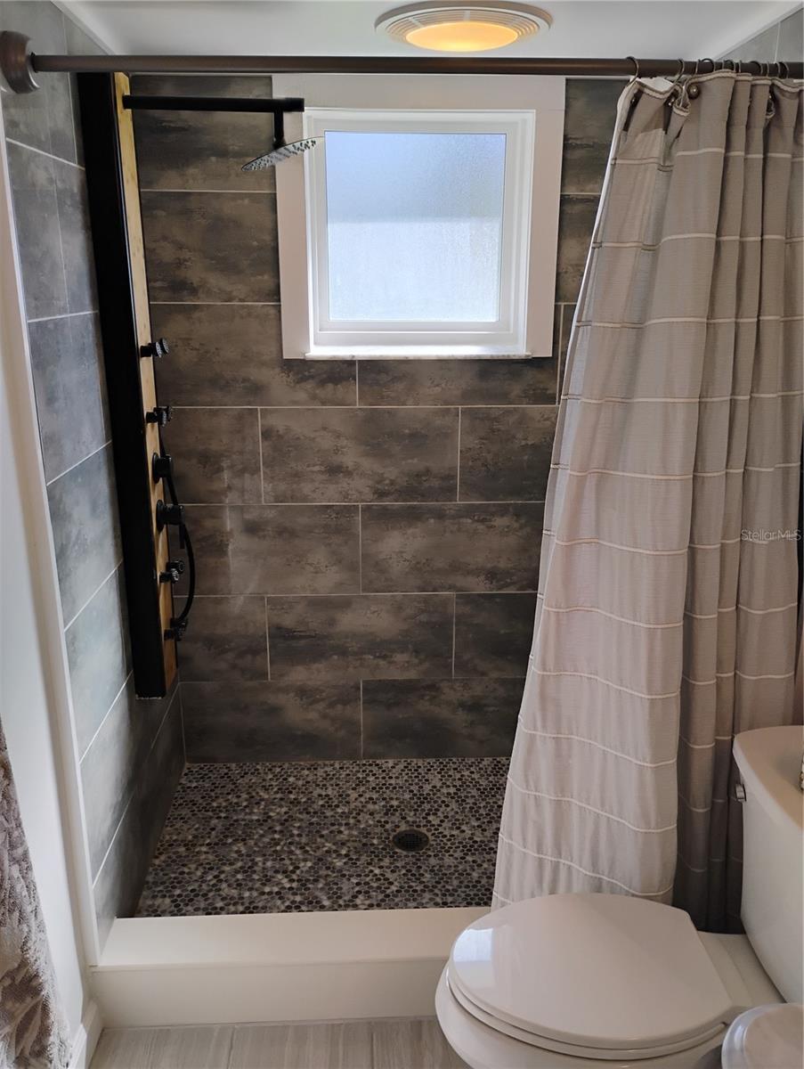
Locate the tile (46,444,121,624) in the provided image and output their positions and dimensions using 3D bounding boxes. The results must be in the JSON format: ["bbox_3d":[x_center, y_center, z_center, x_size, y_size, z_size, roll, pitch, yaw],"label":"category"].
[{"bbox_3d":[-0.707,-0.019,1.955,0.012,0.305,0.490,-1,17,-3],"label":"tile"}]

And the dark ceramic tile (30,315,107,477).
[{"bbox_3d":[-0.703,-0.303,1.831,0.012,0.305,0.417,-1,17,-3],"label":"dark ceramic tile"}]

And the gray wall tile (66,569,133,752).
[{"bbox_3d":[-0.707,0.287,2.010,0.012,0.305,0.417,-1,17,-3],"label":"gray wall tile"}]

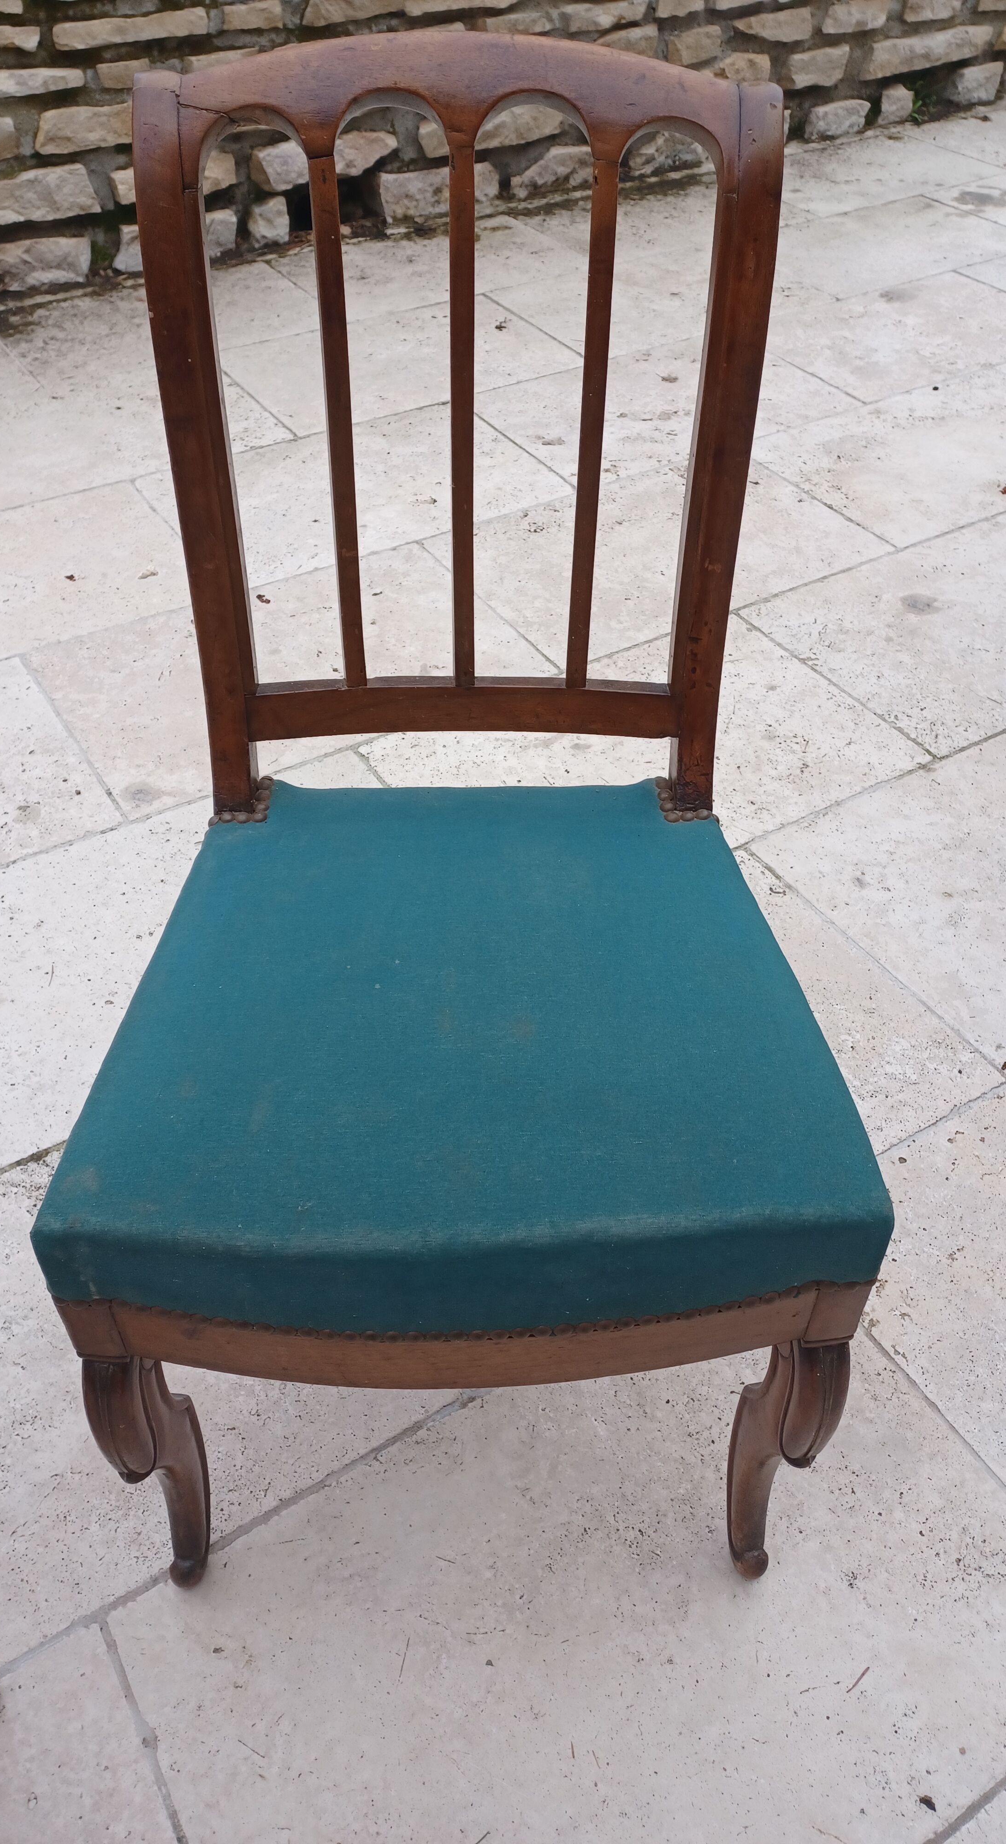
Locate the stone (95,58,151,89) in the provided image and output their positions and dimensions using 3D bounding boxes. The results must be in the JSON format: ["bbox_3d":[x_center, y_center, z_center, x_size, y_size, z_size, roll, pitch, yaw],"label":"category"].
[{"bbox_3d":[-0.752,-1.666,2.607,0.101,0.044,0.100,-23,49,-22],"label":"stone"}]

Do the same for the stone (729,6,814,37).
[{"bbox_3d":[0.634,-2.218,3.292,0.243,0.062,0.130,-23,49,-22],"label":"stone"}]

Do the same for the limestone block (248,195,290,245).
[{"bbox_3d":[-0.546,-1.580,2.988,0.099,0.090,0.100,-23,49,-22],"label":"limestone block"}]

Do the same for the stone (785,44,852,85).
[{"bbox_3d":[0.771,-2.204,3.426,0.191,0.083,0.130,-23,49,-22],"label":"stone"}]

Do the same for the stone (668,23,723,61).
[{"bbox_3d":[0.431,-2.122,3.210,0.161,0.070,0.130,-23,49,-22],"label":"stone"}]

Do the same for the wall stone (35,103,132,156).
[{"bbox_3d":[-0.852,-1.620,2.699,0.227,0.072,0.120,-23,49,-22],"label":"wall stone"}]

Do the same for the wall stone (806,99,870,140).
[{"bbox_3d":[0.856,-2.152,3.550,0.215,0.088,0.130,-23,49,-22],"label":"wall stone"}]

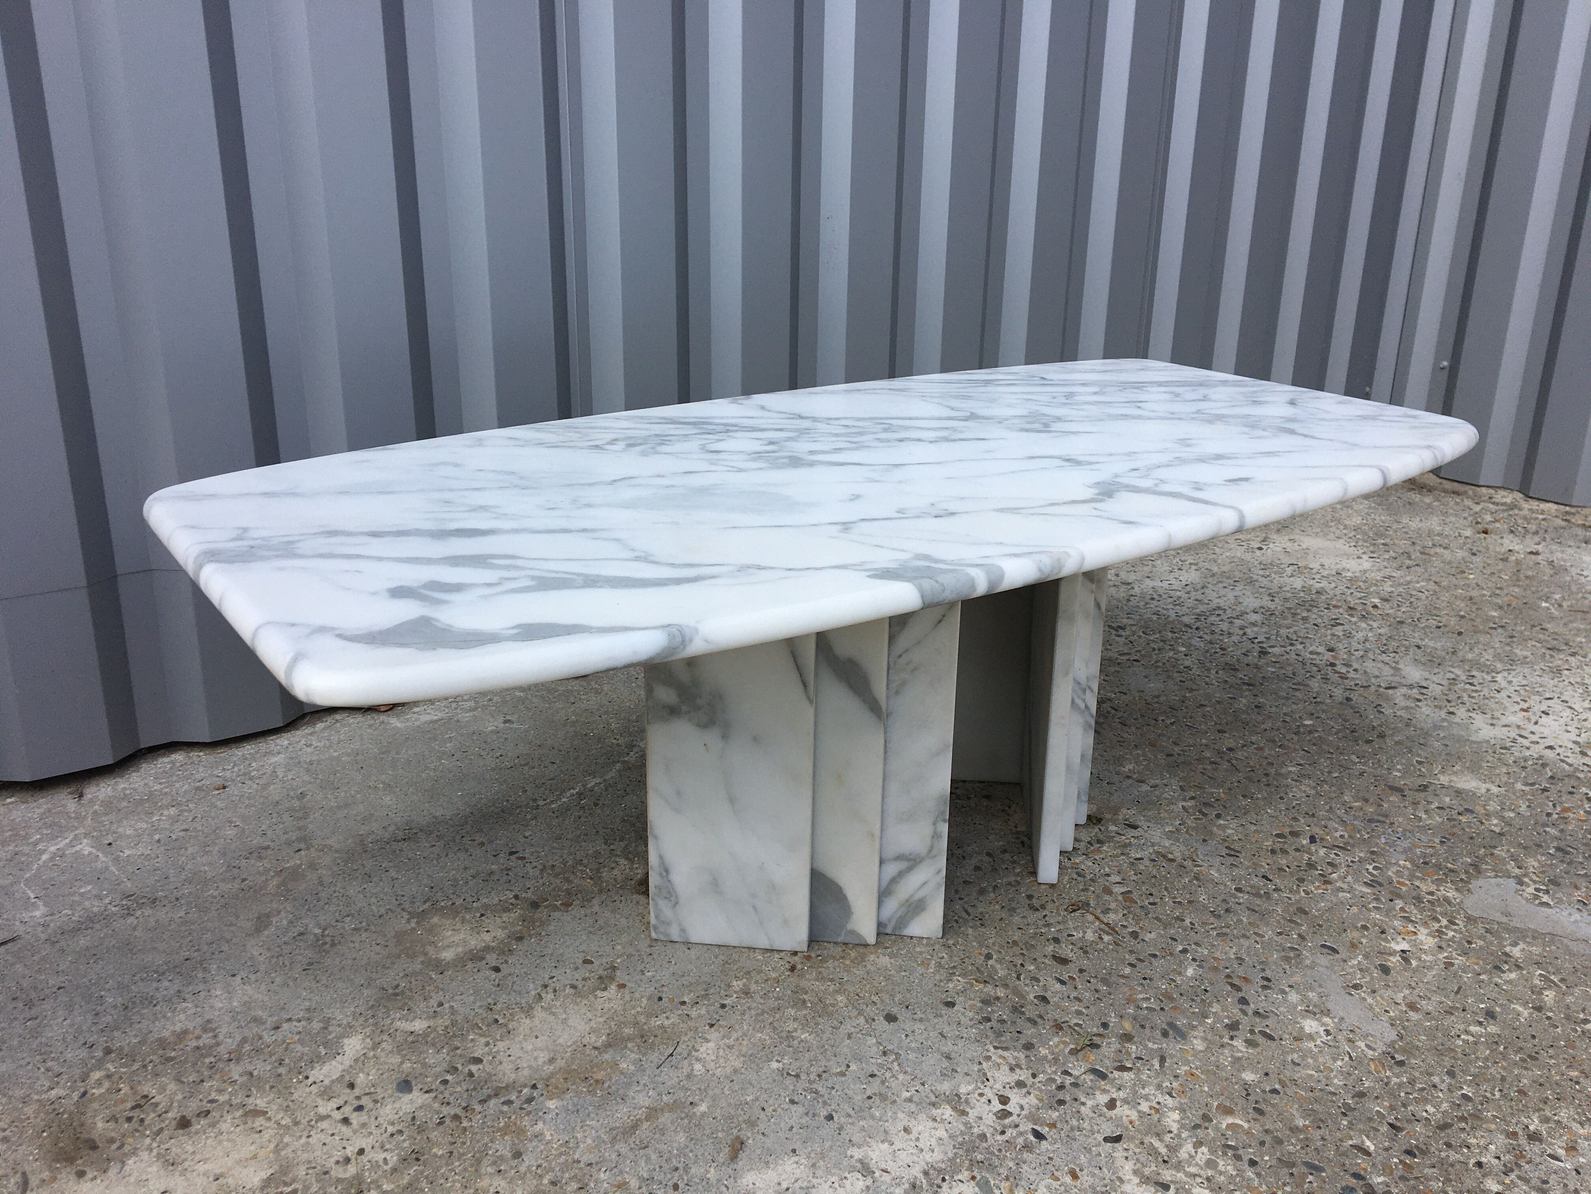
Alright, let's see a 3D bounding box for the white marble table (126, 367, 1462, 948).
[{"bbox_3d":[0.086,0.054,1.398,1.278,0.423,0.679,-13,23,-32],"label":"white marble table"}]

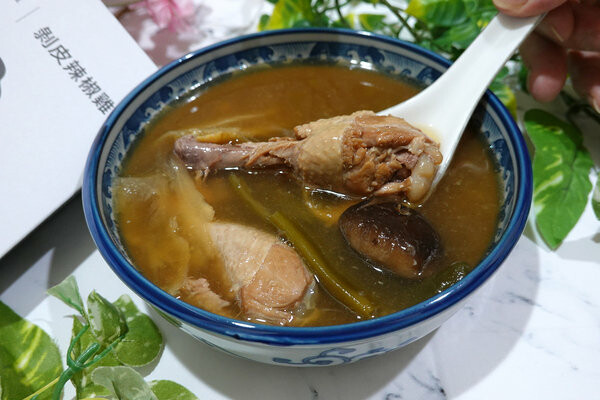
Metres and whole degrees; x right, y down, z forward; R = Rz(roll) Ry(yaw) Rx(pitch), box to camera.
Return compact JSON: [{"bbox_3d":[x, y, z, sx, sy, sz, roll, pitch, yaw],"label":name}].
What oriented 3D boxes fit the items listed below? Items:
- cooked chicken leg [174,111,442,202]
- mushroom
[{"bbox_3d":[0.002,-0.022,0.295,0.121,0.039,0.041,4,47,6],"label":"cooked chicken leg"},{"bbox_3d":[0.039,0.016,0.270,0.041,0.026,0.046,-36,55,-27],"label":"mushroom"}]

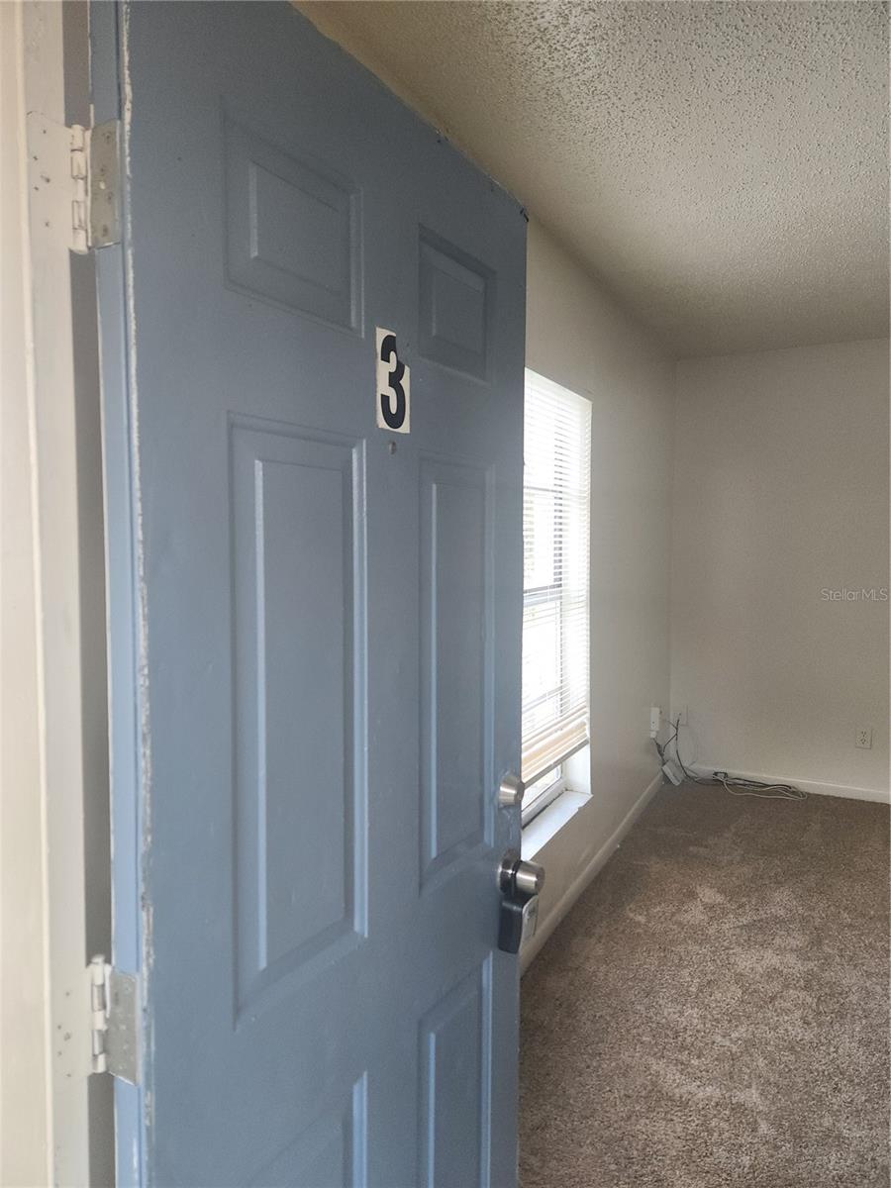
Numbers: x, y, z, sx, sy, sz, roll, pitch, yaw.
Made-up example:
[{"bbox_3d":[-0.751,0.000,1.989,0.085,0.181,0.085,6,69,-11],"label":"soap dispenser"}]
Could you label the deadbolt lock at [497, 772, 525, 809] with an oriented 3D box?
[{"bbox_3d":[0.115,0.333,1.347,0.026,0.062,0.061,2,4,31],"label":"deadbolt lock"}]

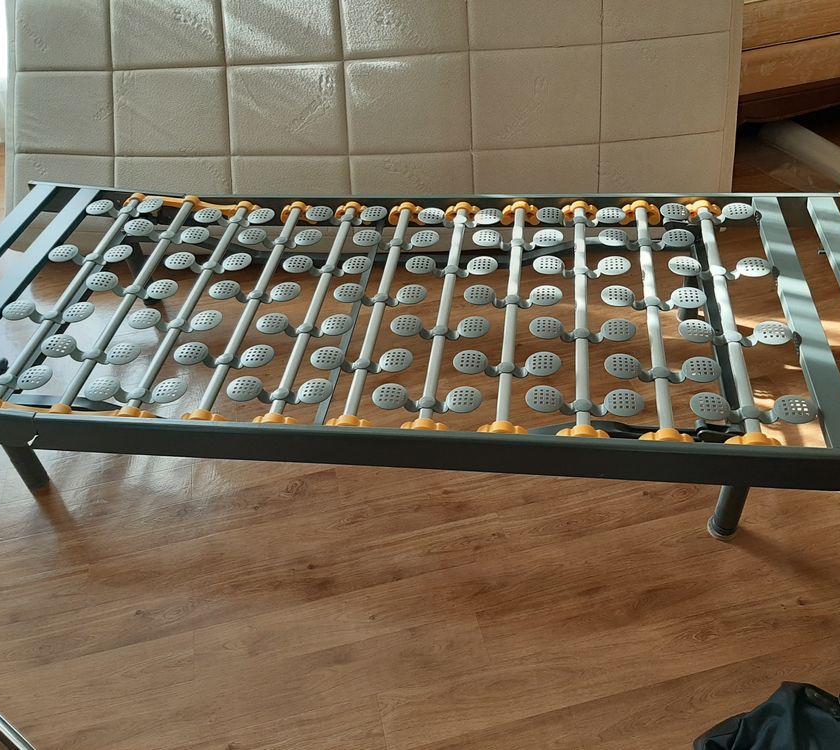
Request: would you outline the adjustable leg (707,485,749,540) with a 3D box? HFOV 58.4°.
[{"bbox_3d":[0.573,0.224,1.376,0.058,0.204,0.058,2,45,9],"label":"adjustable leg"}]

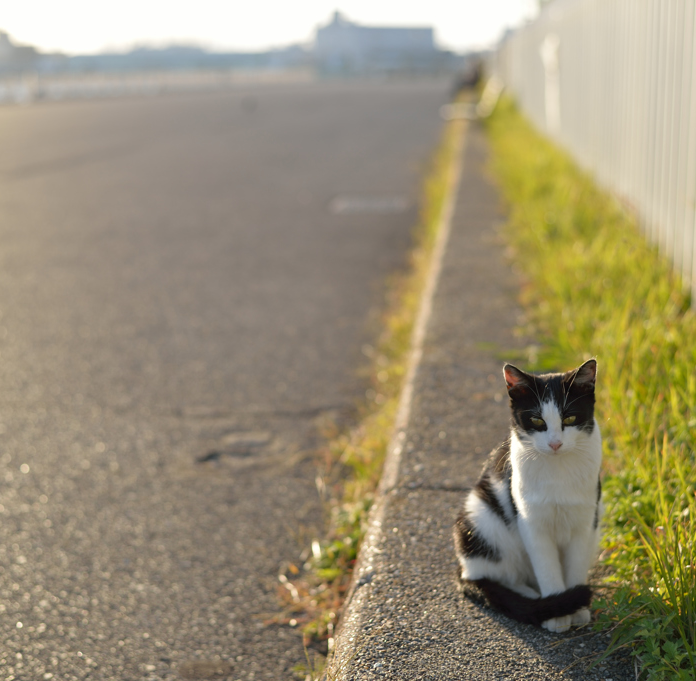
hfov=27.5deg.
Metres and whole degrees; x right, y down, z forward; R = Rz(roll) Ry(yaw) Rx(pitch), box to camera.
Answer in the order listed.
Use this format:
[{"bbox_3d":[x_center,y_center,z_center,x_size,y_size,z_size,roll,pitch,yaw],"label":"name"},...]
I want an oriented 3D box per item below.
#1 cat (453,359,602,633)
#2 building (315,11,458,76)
[{"bbox_3d":[0.243,0.189,1.942,0.175,0.345,0.260,-4,11,-20],"label":"cat"},{"bbox_3d":[6.000,-46.400,222.000,22.000,10.200,14.000,0,11,0],"label":"building"}]

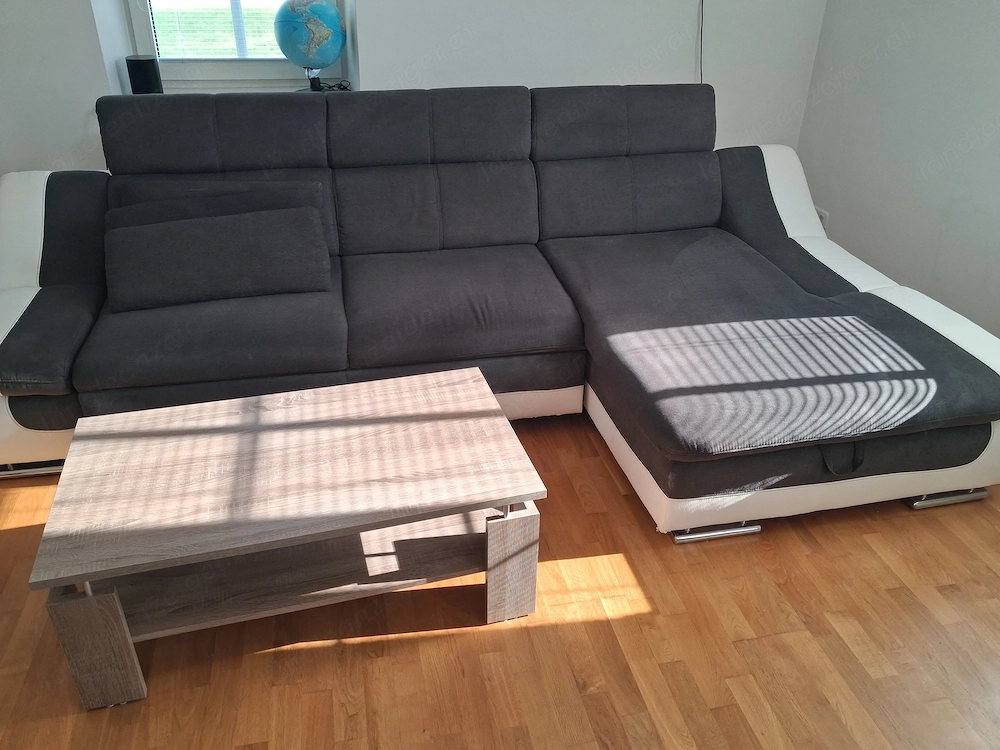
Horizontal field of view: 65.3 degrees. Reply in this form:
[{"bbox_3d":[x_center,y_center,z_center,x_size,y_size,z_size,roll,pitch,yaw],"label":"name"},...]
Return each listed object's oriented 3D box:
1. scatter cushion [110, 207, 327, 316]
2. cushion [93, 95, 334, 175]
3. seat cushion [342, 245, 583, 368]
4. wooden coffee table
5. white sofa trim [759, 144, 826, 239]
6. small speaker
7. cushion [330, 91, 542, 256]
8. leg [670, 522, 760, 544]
[{"bbox_3d":[-0.976,-0.410,2.761,0.719,0.319,0.154,-7,7,-14],"label":"scatter cushion"},{"bbox_3d":[-1.052,-0.917,2.936,0.787,0.265,0.154,-5,16,-11],"label":"cushion"},{"bbox_3d":[-0.174,-0.290,2.909,0.796,0.150,0.743,-5,30,-11],"label":"seat cushion"},{"bbox_3d":[-0.494,0.365,2.005,1.070,0.400,0.604,-8,31,-15],"label":"wooden coffee table"},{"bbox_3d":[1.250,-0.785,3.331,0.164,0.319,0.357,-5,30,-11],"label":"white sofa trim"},{"bbox_3d":[-1.483,-1.254,3.277,0.116,0.145,0.126,-5,30,-11],"label":"small speaker"},{"bbox_3d":[-0.266,-0.832,3.162,0.796,0.613,0.193,-5,16,-11],"label":"cushion"},{"bbox_3d":[0.635,0.444,2.256,0.269,0.050,0.025,-5,30,-11],"label":"leg"}]

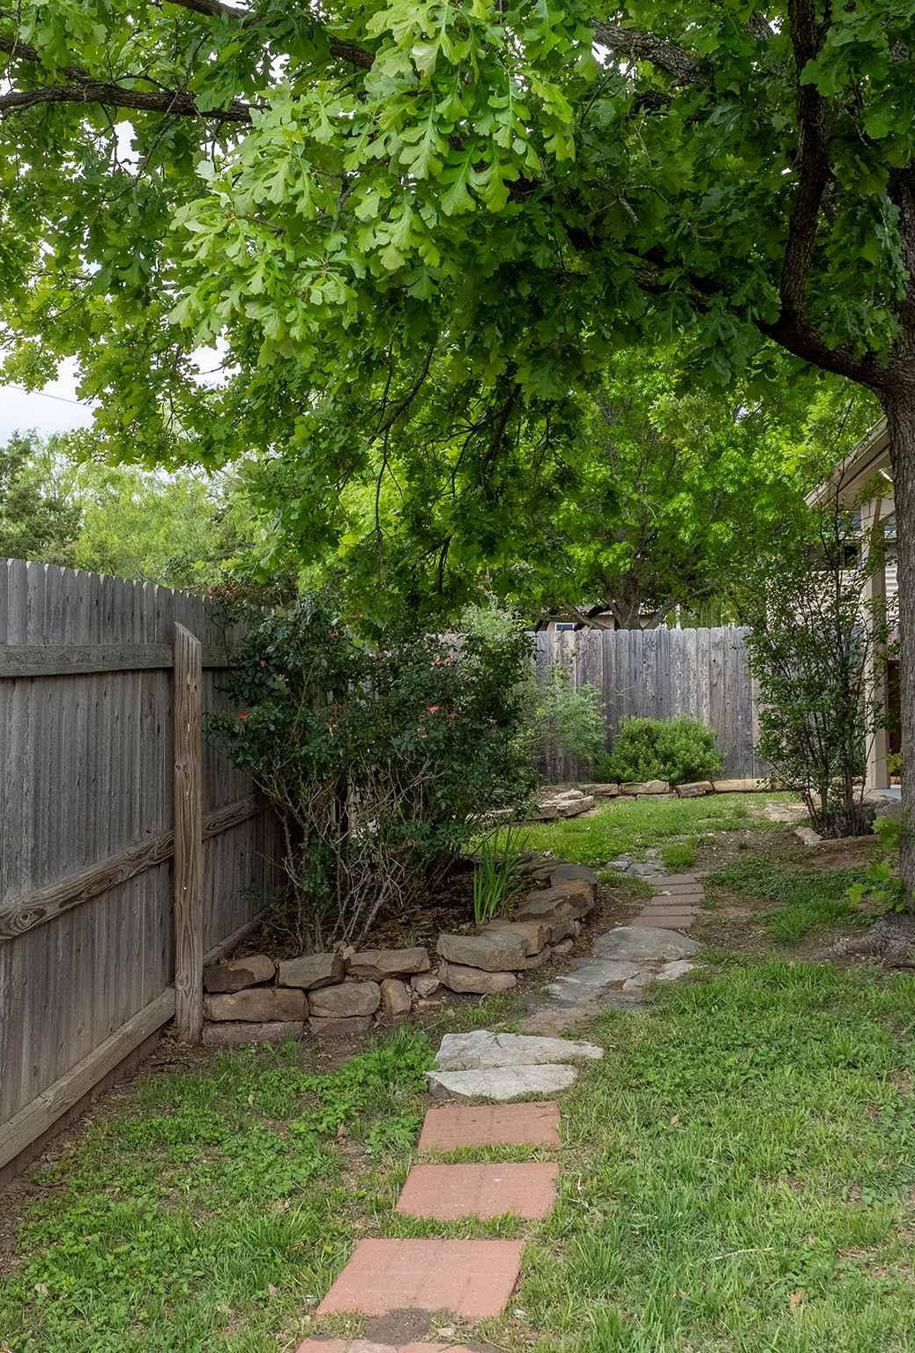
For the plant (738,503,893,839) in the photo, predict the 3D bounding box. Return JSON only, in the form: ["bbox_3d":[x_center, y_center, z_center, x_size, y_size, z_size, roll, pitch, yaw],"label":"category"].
[{"bbox_3d":[2.480,-0.080,10.100,1.000,2.320,0.950,0,-1,4],"label":"plant"}]

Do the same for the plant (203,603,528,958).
[{"bbox_3d":[-0.360,0.400,6.950,1.400,1.560,1.300,0,-1,4],"label":"plant"}]

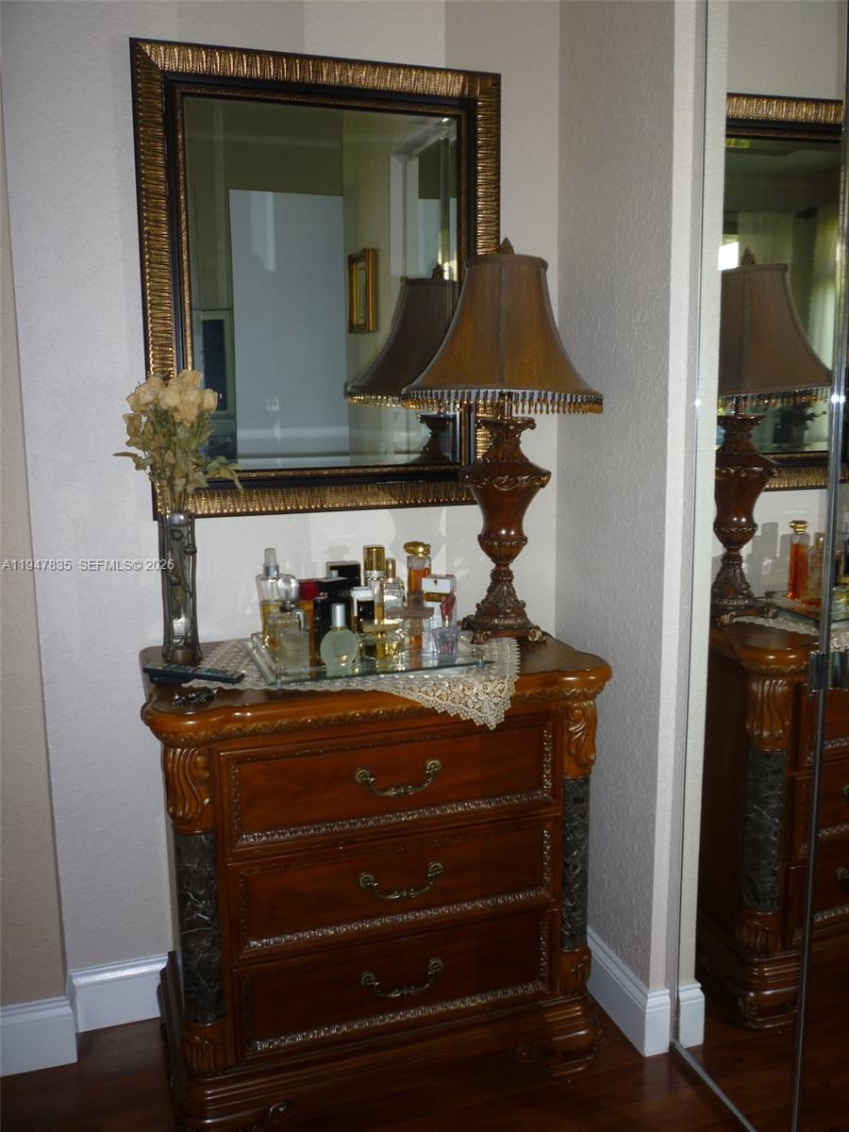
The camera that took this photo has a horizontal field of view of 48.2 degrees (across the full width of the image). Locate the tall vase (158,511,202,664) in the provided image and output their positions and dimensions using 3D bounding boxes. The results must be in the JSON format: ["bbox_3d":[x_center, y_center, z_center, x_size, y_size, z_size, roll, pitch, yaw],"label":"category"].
[{"bbox_3d":[-0.437,0.037,1.691,0.074,0.267,0.074,-3,9,-17],"label":"tall vase"}]

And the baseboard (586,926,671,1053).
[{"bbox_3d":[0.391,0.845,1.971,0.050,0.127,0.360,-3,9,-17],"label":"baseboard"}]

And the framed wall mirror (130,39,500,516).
[{"bbox_3d":[-0.180,-0.532,1.841,0.706,0.856,0.040,-3,9,-17],"label":"framed wall mirror"}]

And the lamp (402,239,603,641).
[{"bbox_3d":[0.158,-0.232,1.797,0.396,0.751,0.384,-1,9,0],"label":"lamp"}]

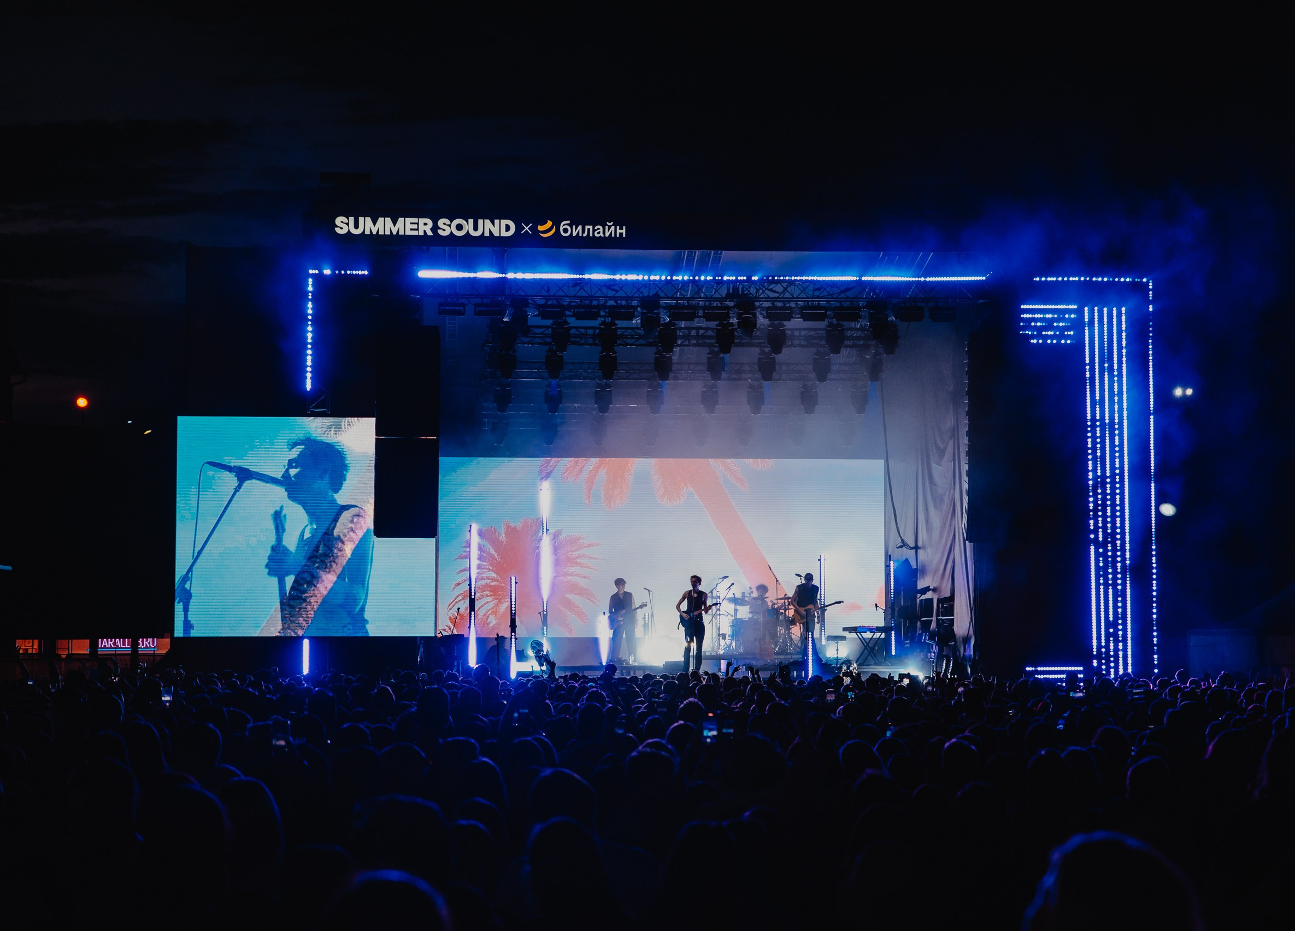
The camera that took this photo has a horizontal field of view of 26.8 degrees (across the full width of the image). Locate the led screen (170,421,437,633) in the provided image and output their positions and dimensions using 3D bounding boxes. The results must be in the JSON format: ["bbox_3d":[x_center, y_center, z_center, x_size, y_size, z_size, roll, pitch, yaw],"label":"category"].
[{"bbox_3d":[-6.084,1.093,48.300,4.600,3.900,0.150,0,-4,-4],"label":"led screen"}]

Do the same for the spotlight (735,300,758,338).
[{"bbox_3d":[1.794,-2.655,49.300,0.400,0.700,0.400,0,-4,-4],"label":"spotlight"}]

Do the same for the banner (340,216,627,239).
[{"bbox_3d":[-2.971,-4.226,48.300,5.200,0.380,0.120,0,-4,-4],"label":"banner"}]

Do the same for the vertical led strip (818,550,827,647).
[{"bbox_3d":[3.515,2.706,54.300,0.130,1.930,0.120,0,-4,-5],"label":"vertical led strip"}]

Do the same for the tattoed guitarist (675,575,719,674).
[{"bbox_3d":[0.871,2.822,47.600,0.740,1.820,0.500,1,-4,-10],"label":"tattoed guitarist"}]

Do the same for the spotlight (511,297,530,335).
[{"bbox_3d":[-2.281,-2.681,48.700,0.360,0.660,0.360,0,-4,-5],"label":"spotlight"}]

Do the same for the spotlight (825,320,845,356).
[{"bbox_3d":[3.500,-2.394,50.700,0.390,0.660,0.380,0,-4,-4],"label":"spotlight"}]

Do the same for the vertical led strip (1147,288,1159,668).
[{"bbox_3d":[8.987,0.223,48.300,0.110,7.000,0.110,0,-4,-5],"label":"vertical led strip"}]

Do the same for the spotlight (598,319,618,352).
[{"bbox_3d":[-0.725,-2.373,49.400,0.360,0.610,0.340,0,-4,-5],"label":"spotlight"}]

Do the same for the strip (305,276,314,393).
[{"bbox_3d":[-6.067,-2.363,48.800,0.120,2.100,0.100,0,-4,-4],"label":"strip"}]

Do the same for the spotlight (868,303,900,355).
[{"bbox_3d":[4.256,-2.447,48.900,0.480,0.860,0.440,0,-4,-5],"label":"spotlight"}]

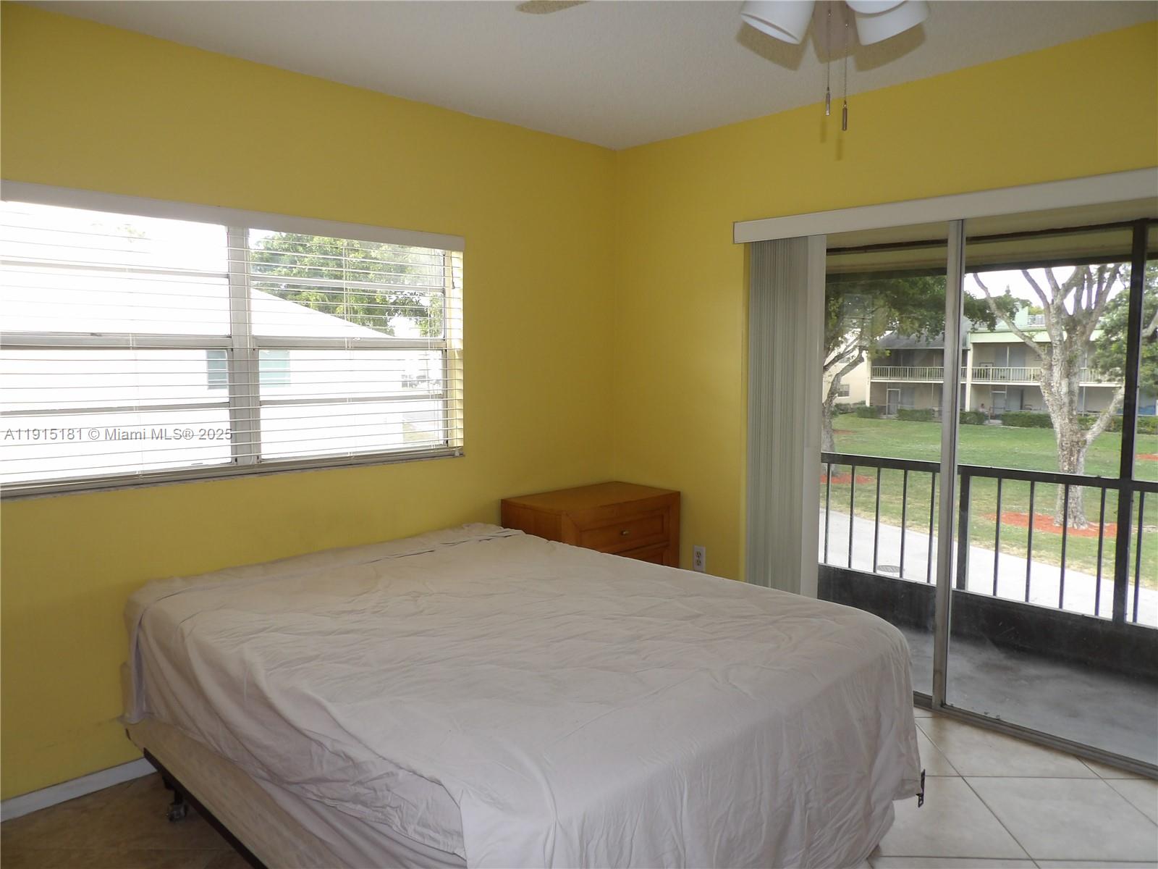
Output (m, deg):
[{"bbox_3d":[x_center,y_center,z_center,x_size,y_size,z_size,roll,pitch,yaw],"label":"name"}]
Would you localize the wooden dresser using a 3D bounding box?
[{"bbox_3d":[0.068,0.666,3.818,0.745,0.757,0.435,-6,8,-43],"label":"wooden dresser"}]

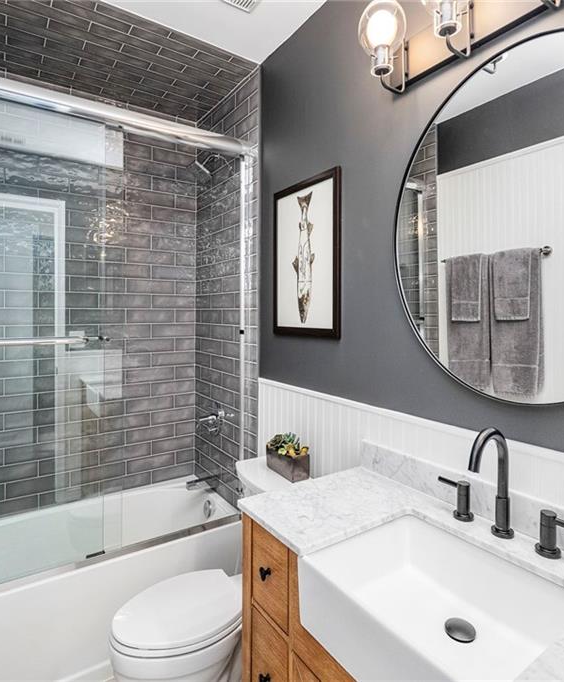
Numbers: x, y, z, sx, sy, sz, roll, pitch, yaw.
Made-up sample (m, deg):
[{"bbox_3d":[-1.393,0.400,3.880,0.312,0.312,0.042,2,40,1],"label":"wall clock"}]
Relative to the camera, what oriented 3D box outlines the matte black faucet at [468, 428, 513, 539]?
[{"bbox_3d":[0.525,0.360,0.993,0.170,0.276,0.057,-2,3,-34],"label":"matte black faucet"}]

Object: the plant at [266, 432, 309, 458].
[{"bbox_3d":[0.025,0.451,1.750,0.088,0.077,0.210,-2,3,-34],"label":"plant"}]

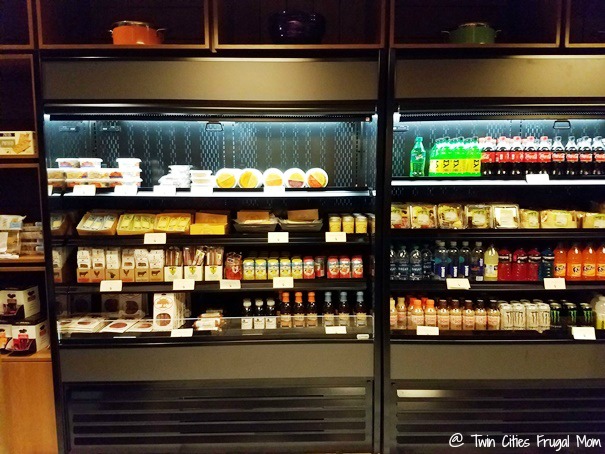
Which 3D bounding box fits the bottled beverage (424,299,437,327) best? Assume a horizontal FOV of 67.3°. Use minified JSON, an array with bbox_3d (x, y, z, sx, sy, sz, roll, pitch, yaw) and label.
[{"bbox_3d":[0.773,0.528,2.729,0.064,0.172,0.064,0,5,-1],"label":"bottled beverage"}]

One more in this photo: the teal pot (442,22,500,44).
[{"bbox_3d":[0.973,-1.086,2.608,0.345,0.180,0.275,0,5,0],"label":"teal pot"}]

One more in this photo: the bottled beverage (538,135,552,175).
[{"bbox_3d":[1.394,-0.405,2.610,0.072,0.233,0.072,0,5,0],"label":"bottled beverage"}]

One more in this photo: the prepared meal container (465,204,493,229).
[{"bbox_3d":[1.040,-0.061,2.686,0.152,0.138,0.080,0,5,-1],"label":"prepared meal container"}]

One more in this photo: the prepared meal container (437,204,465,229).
[{"bbox_3d":[0.872,-0.060,2.660,0.160,0.145,0.075,0,6,0],"label":"prepared meal container"}]

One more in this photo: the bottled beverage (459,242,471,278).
[{"bbox_3d":[0.906,0.190,2.530,0.067,0.220,0.067,0,6,0],"label":"bottled beverage"}]

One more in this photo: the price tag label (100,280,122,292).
[{"bbox_3d":[-1.025,0.319,2.440,0.114,0.057,0.006,0,6,0],"label":"price tag label"}]

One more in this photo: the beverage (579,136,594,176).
[{"bbox_3d":[1.593,-0.391,2.550,0.071,0.230,0.071,0,6,0],"label":"beverage"}]

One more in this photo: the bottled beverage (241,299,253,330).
[{"bbox_3d":[-0.330,0.515,2.700,0.062,0.168,0.062,0,5,0],"label":"bottled beverage"}]

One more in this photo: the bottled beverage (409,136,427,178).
[{"bbox_3d":[0.672,-0.404,2.633,0.075,0.230,0.075,0,5,0],"label":"bottled beverage"}]

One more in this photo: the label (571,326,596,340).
[{"bbox_3d":[1.620,0.612,2.611,0.125,0.066,0.005,0,5,0],"label":"label"}]

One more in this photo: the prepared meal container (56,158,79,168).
[{"bbox_3d":[-1.285,-0.347,2.490,0.120,0.054,0.118,0,6,0],"label":"prepared meal container"}]

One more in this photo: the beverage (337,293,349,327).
[{"bbox_3d":[0.250,0.495,2.740,0.063,0.198,0.063,0,5,0],"label":"beverage"}]

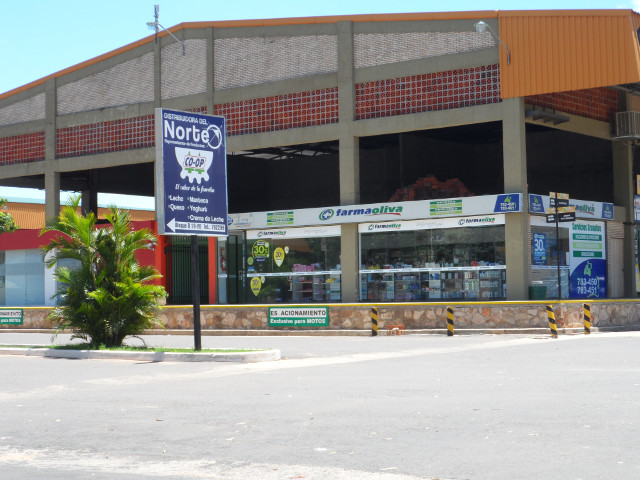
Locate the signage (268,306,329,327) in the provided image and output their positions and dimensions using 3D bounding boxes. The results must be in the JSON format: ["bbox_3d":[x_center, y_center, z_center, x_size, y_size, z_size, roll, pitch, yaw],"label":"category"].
[{"bbox_3d":[-0.666,2.469,43.450,2.520,0.630,0.050,-3,-4,39],"label":"signage"}]

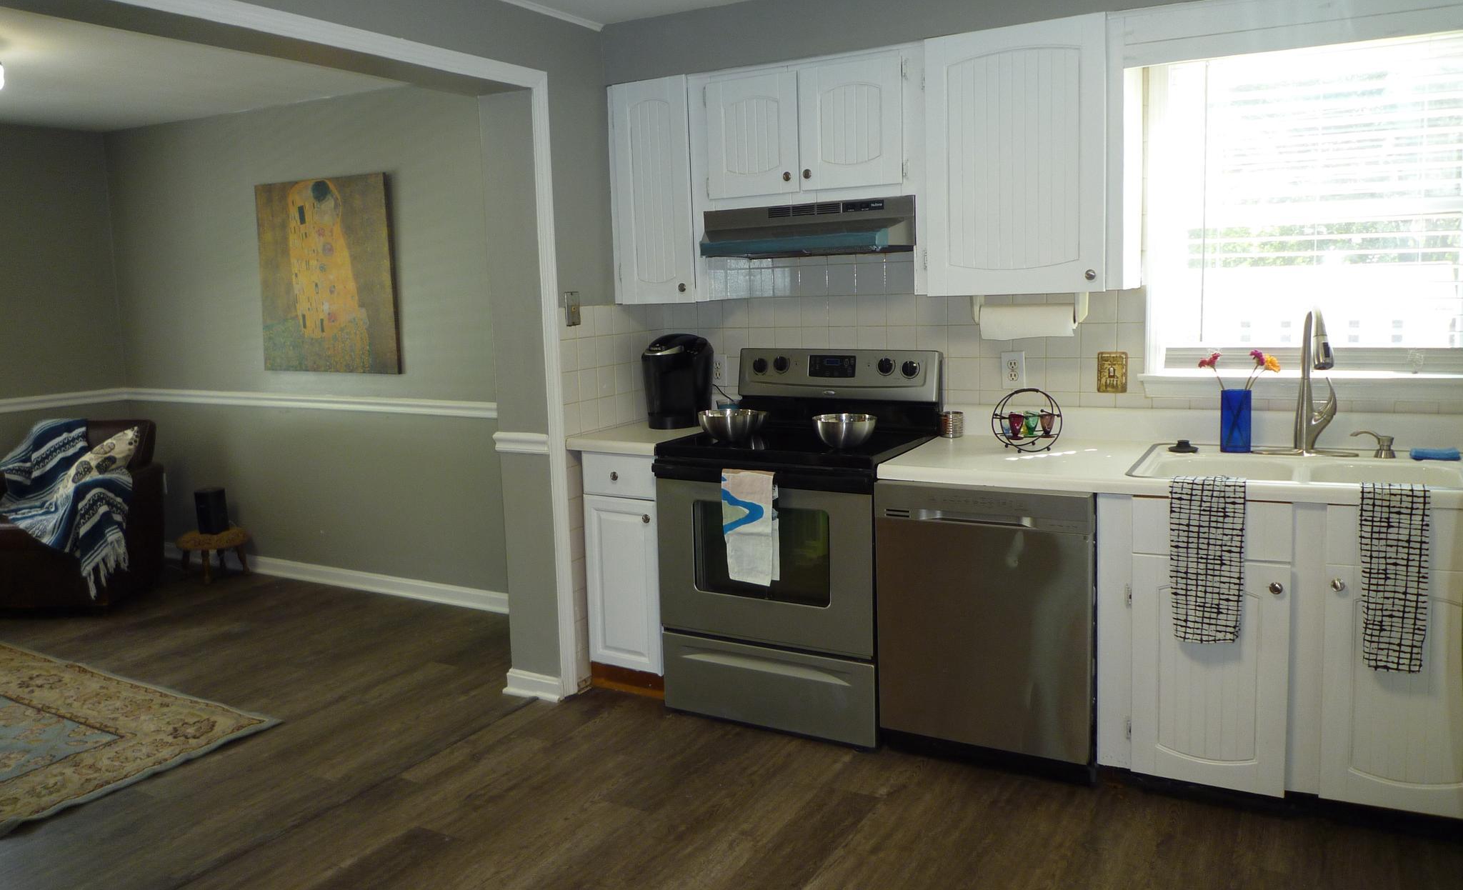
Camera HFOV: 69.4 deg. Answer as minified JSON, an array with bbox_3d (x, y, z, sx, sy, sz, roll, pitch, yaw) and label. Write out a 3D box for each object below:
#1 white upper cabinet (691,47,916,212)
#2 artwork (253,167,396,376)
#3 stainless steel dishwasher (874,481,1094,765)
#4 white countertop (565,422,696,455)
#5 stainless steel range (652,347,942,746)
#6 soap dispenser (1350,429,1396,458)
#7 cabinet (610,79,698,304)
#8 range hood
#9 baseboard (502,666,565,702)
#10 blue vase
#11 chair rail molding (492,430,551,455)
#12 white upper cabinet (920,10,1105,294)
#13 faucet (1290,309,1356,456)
[{"bbox_3d":[0.293,-1.037,3.572,0.796,0.454,0.340,3,9,28],"label":"white upper cabinet"},{"bbox_3d":[-1.956,-0.810,5.112,0.910,0.913,0.037,3,9,28],"label":"artwork"},{"bbox_3d":[0.844,0.475,3.268,0.603,0.816,0.620,3,11,28],"label":"stainless steel dishwasher"},{"bbox_3d":[-0.251,-0.044,3.842,0.364,0.038,0.662,3,11,28],"label":"white countertop"},{"bbox_3d":[0.240,0.294,3.587,0.762,1.176,0.715,3,11,28],"label":"stainless steel range"},{"bbox_3d":[1.794,0.003,2.948,0.110,0.074,0.052,0,10,14],"label":"soap dispenser"},{"bbox_3d":[-0.206,-0.910,3.864,0.348,0.768,0.340,3,9,28],"label":"cabinet"},{"bbox_3d":[0.310,-0.729,3.598,0.761,0.164,0.365,3,9,28],"label":"range hood"},{"bbox_3d":[-0.719,0.866,3.827,0.245,0.102,0.030,3,9,28],"label":"baseboard"},{"bbox_3d":[1.490,-0.075,3.122,0.079,0.187,0.079,3,9,28],"label":"blue vase"},{"bbox_3d":[-0.720,-0.004,3.629,0.235,0.067,0.030,3,11,28],"label":"chair rail molding"},{"bbox_3d":[0.909,-0.858,3.260,0.565,0.768,0.325,3,11,28],"label":"white upper cabinet"},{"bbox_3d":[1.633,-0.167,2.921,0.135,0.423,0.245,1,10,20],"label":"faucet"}]

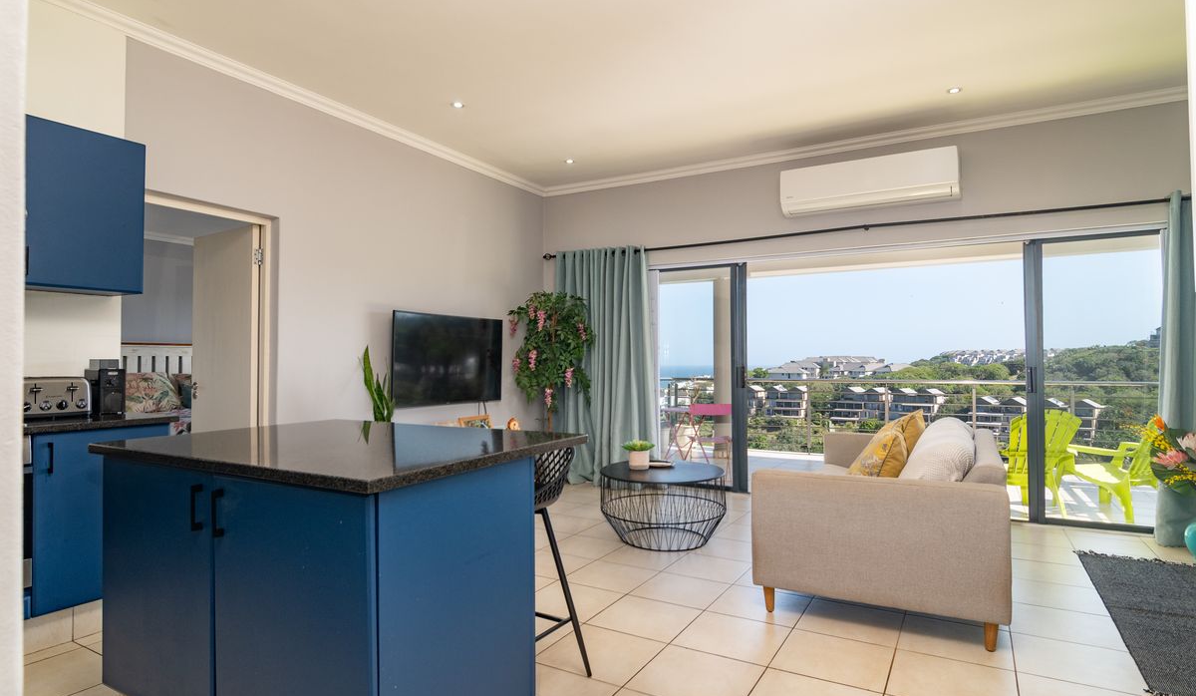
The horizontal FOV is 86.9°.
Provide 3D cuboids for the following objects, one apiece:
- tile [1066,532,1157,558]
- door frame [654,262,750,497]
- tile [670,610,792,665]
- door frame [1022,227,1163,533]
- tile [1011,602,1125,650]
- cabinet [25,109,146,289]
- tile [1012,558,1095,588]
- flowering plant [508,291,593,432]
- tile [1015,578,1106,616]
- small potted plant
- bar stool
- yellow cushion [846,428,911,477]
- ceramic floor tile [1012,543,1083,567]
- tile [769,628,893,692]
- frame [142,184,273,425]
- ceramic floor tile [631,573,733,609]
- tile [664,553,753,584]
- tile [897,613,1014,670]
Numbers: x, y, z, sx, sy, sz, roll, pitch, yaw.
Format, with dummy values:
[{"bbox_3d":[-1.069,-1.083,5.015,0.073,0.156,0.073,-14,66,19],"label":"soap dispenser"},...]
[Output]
[{"bbox_3d":[3.162,1.223,3.901,0.396,0.010,0.396,-1,-2,30],"label":"tile"},{"bbox_3d":[0.887,0.264,5.777,0.980,2.020,0.080,-1,-2,30],"label":"door frame"},{"bbox_3d":[0.566,1.209,2.643,0.396,0.010,0.396,-1,-2,30],"label":"tile"},{"bbox_3d":[3.373,0.218,4.303,0.760,2.020,0.100,-1,-2,30],"label":"door frame"},{"bbox_3d":[2.009,1.200,2.731,0.395,0.010,0.395,-1,-2,30],"label":"tile"},{"bbox_3d":[-2.508,-0.632,2.980,0.360,0.730,0.500,-1,-2,30],"label":"cabinet"},{"bbox_3d":[2.412,1.214,3.421,0.395,0.010,0.395,-1,-2,30],"label":"tile"},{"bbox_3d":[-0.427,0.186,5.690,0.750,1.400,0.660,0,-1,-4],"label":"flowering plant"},{"bbox_3d":[2.209,1.208,3.069,0.396,0.010,0.396,-1,-2,30],"label":"tile"},{"bbox_3d":[0.283,0.719,4.280,0.210,0.180,0.210,-1,-1,4],"label":"small potted plant"},{"bbox_3d":[-0.344,0.777,2.259,0.470,0.850,0.500,-1,-2,30],"label":"bar stool"},{"bbox_3d":[1.328,0.586,3.047,0.160,0.400,0.420,22,5,15],"label":"yellow cushion"},{"bbox_3d":[2.614,1.221,3.767,0.395,0.010,0.395,-1,-2,30],"label":"ceramic floor tile"},{"bbox_3d":[0.914,1.202,2.443,0.395,0.010,0.395,-1,-2,30],"label":"tile"},{"bbox_3d":[-2.330,0.199,3.656,0.140,2.110,0.920,-1,-2,30],"label":"frame"},{"bbox_3d":[0.421,1.223,3.190,0.400,0.010,0.400,-1,-2,30],"label":"ceramic floor tile"},{"bbox_3d":[0.627,1.233,3.535,0.396,0.010,0.396,-1,-2,30],"label":"tile"},{"bbox_3d":[1.461,1.201,2.587,0.395,0.010,0.395,-1,-2,30],"label":"tile"}]

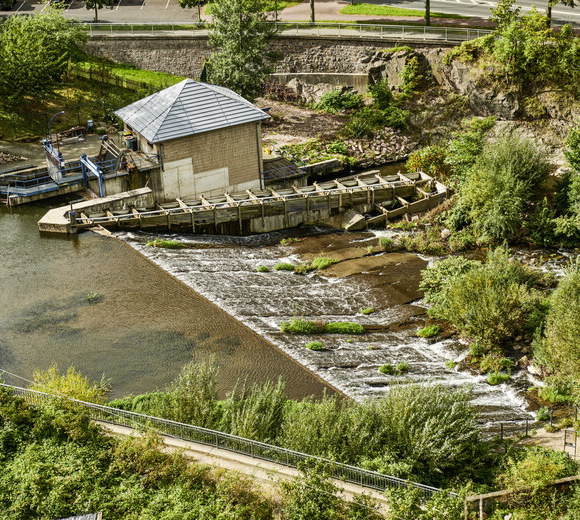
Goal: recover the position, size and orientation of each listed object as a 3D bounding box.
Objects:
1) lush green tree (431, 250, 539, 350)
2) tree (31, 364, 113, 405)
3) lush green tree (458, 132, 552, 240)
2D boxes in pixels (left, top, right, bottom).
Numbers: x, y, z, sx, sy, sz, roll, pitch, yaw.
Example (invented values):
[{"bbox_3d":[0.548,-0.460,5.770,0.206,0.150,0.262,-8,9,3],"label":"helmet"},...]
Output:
[{"bbox_3d":[12.020,2.050,88.430,6.880,5.520,6.880,-3,25,0],"label":"lush green tree"},{"bbox_3d":[-12.150,7.070,79.060,4.400,2.300,3.900,-3,25,0],"label":"tree"},{"bbox_3d":[15.050,-5.400,100.830,6.580,7.350,6.580,-3,25,0],"label":"lush green tree"}]

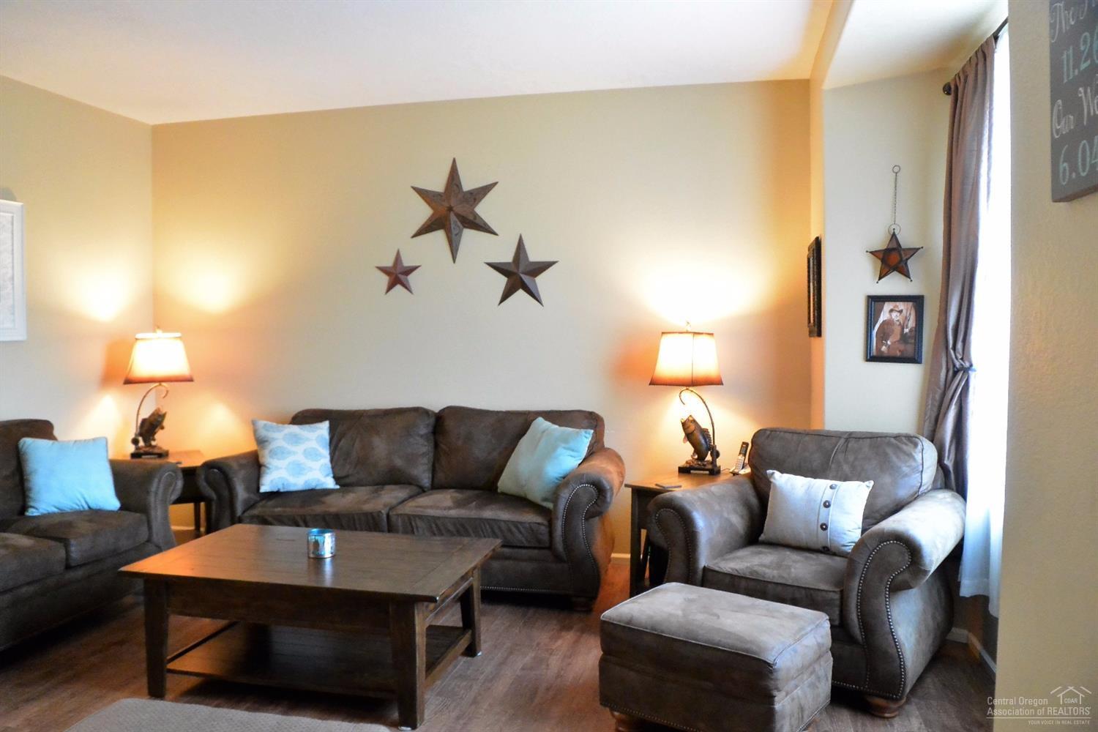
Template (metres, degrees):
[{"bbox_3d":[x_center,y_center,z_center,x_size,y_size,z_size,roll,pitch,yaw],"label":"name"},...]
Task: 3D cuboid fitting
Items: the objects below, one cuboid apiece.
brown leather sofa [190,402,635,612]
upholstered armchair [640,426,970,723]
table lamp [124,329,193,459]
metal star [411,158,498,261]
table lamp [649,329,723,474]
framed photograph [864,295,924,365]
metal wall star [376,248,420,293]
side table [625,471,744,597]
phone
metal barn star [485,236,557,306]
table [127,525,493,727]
[{"bbox_3d":[-0.678,0.708,4.606,2.255,0.940,0.910,0,2,13],"label":"brown leather sofa"},{"bbox_3d":[1.125,0.751,3.472,1.100,0.930,0.930,1,3,36],"label":"upholstered armchair"},{"bbox_3d":[-2.399,0.156,5.081,0.385,0.809,0.280,-1,2,-22],"label":"table lamp"},{"bbox_3d":[-0.576,-0.939,4.975,0.556,0.629,0.063,0,2,13],"label":"metal star"},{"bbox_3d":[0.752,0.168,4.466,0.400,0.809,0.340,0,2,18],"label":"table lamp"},{"bbox_3d":[1.561,-0.165,3.719,0.243,0.302,0.020,2,3,37],"label":"framed photograph"},{"bbox_3d":[-0.929,-0.582,5.086,0.304,0.277,0.038,0,2,13],"label":"metal wall star"},{"bbox_3d":[0.795,0.886,4.214,0.510,0.605,0.680,2,3,40],"label":"side table"},{"bbox_3d":[1.041,0.489,4.458,0.090,0.165,0.075,-2,3,-40],"label":"phone"},{"bbox_3d":[-0.166,-0.568,4.897,0.458,0.430,0.055,0,2,13],"label":"metal barn star"},{"bbox_3d":[-0.900,0.991,3.279,1.260,0.483,0.750,0,2,14],"label":"table"}]

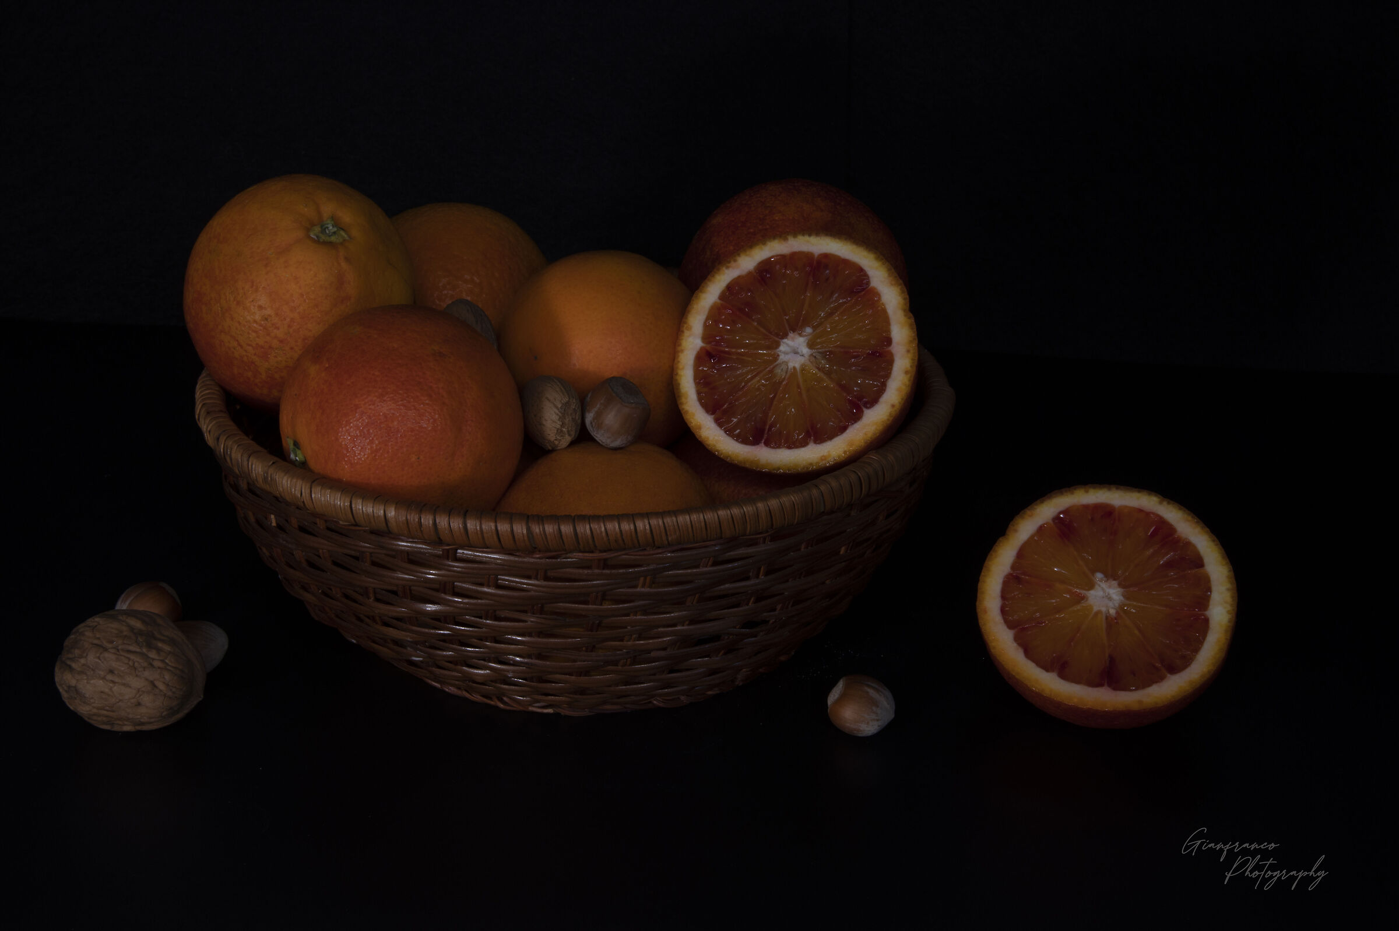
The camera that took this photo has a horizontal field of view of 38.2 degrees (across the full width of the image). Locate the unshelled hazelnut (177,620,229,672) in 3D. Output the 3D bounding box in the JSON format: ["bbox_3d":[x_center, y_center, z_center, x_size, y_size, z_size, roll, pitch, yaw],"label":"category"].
[{"bbox_3d":[-0.157,0.058,0.629,0.021,0.019,0.021,0,23,0],"label":"unshelled hazelnut"}]

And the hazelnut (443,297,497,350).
[{"bbox_3d":[-0.073,-0.042,0.632,0.020,0.022,0.020,1,24,0],"label":"hazelnut"}]

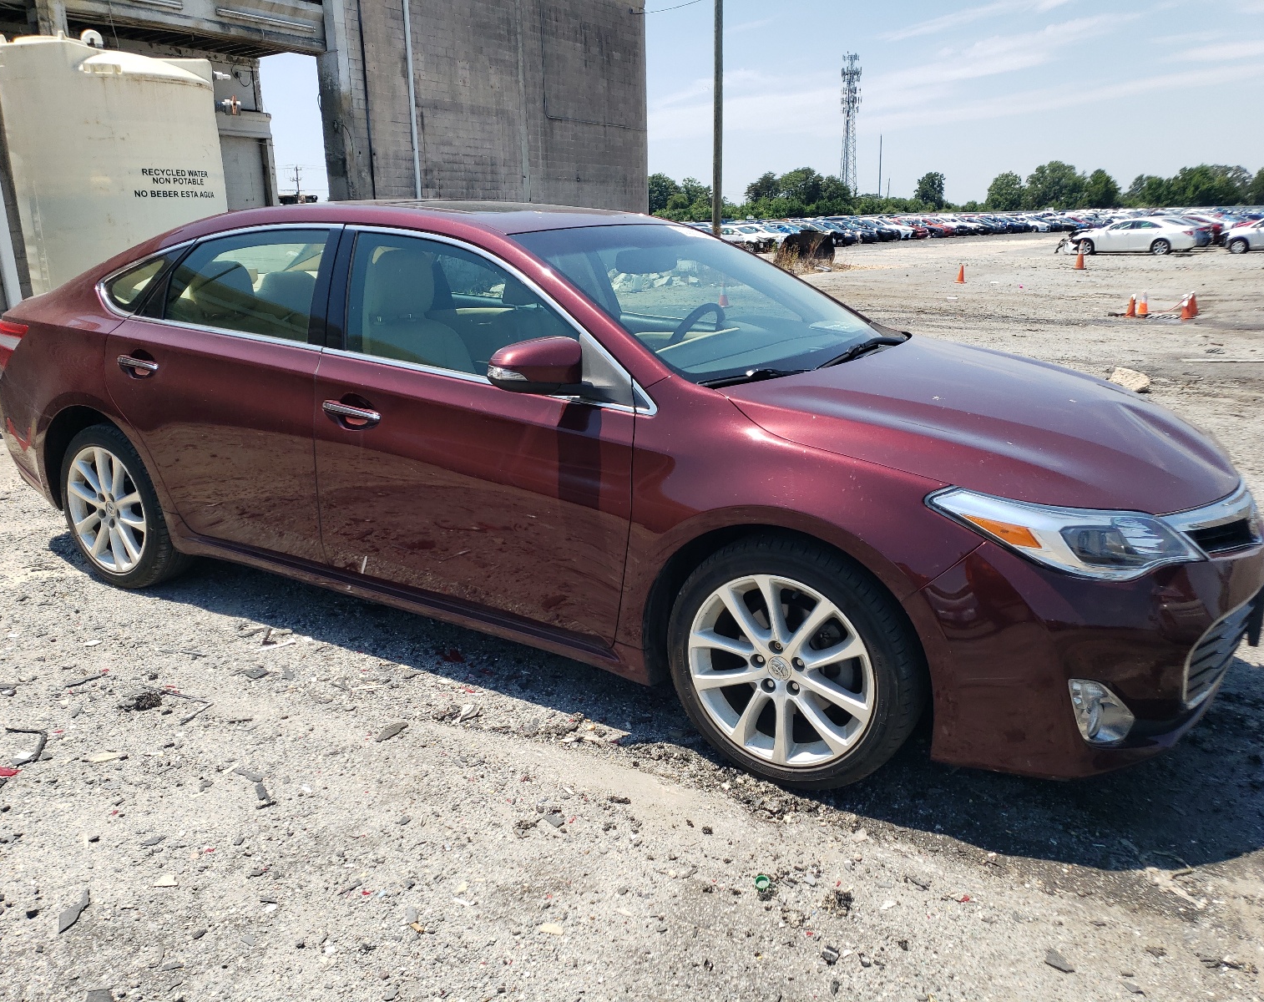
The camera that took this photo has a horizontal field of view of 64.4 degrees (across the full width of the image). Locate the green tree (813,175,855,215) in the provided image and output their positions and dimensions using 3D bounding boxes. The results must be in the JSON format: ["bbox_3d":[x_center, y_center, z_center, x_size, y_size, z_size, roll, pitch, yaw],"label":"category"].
[{"bbox_3d":[35.107,-52.075,176.277,7.300,9.600,7.300,-1,15,0],"label":"green tree"}]

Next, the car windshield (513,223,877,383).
[{"bbox_3d":[0.298,-0.687,3.305,0.940,0.120,1.480,38,30,18],"label":"car windshield"}]

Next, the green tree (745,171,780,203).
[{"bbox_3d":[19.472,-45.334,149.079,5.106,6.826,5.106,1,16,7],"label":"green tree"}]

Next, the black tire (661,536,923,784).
[{"bbox_3d":[0.421,0.401,2.572,0.660,0.655,0.225,9,18,30],"label":"black tire"}]

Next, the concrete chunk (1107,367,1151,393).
[{"bbox_3d":[4.188,-1.020,8.450,0.360,0.165,0.250,5,16,19],"label":"concrete chunk"}]

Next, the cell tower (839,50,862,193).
[{"bbox_3d":[66.428,-111.372,309.884,7.000,50.000,7.000,-1,15,0],"label":"cell tower"}]

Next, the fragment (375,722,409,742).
[{"bbox_3d":[-0.691,0.668,2.878,0.044,0.016,0.122,6,17,24],"label":"fragment"}]

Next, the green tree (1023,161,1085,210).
[{"bbox_3d":[84.044,-62.409,200.000,12.274,10.938,11.660,6,17,23],"label":"green tree"}]

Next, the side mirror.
[{"bbox_3d":[-0.254,-0.355,2.611,0.210,0.162,0.220,9,18,29],"label":"side mirror"}]

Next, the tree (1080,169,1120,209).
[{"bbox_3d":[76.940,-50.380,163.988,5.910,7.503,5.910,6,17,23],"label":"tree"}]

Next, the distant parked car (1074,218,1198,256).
[{"bbox_3d":[20.450,-10.860,41.100,4.750,1.450,1.820,9,18,33],"label":"distant parked car"}]

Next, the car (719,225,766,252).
[{"bbox_3d":[6.150,-14.950,57.200,4.700,1.450,1.820,11,20,37],"label":"car"}]

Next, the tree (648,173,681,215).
[{"bbox_3d":[5.076,-52.428,176.330,7.500,10.000,7.500,-1,15,0],"label":"tree"}]

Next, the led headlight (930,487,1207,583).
[{"bbox_3d":[0.988,0.060,2.283,0.585,0.210,0.355,9,18,29],"label":"led headlight"}]

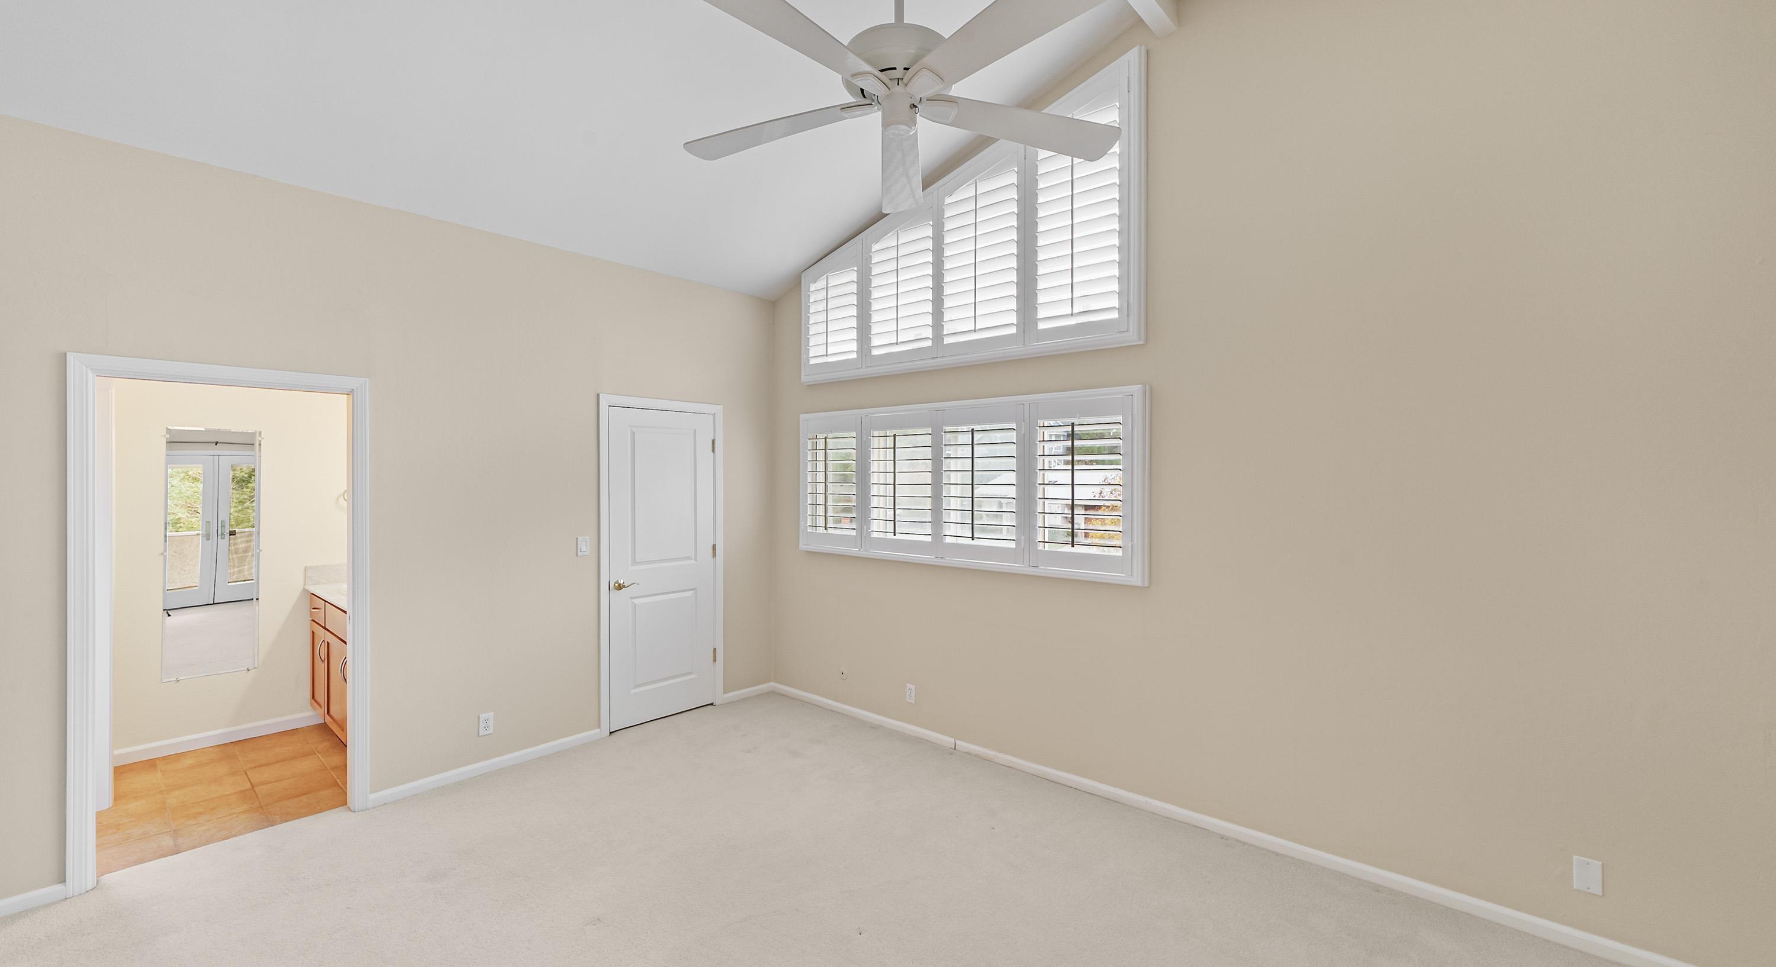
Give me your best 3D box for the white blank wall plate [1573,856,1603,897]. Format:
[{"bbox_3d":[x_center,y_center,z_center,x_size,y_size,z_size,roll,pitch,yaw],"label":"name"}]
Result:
[{"bbox_3d":[2.416,1.355,2.383,0.070,0.114,0.006,1,1,41],"label":"white blank wall plate"}]

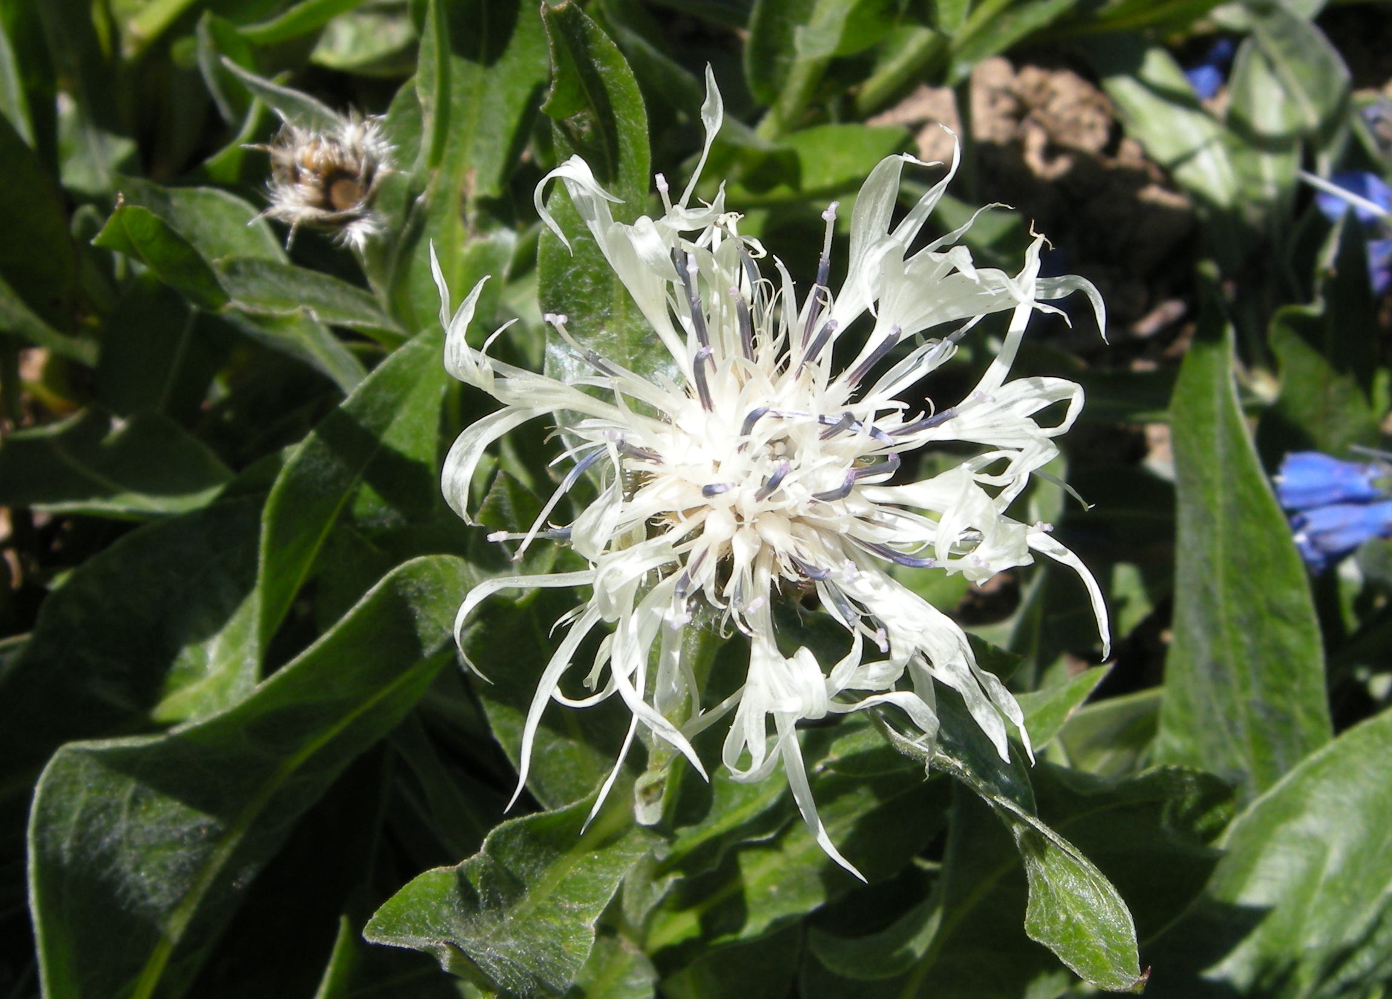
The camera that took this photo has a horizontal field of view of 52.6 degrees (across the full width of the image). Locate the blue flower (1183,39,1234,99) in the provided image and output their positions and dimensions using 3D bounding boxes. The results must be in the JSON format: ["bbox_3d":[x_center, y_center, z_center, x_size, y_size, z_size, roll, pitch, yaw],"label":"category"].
[{"bbox_3d":[0.131,-0.110,0.360,0.013,0.014,0.018,9,61,5],"label":"blue flower"}]

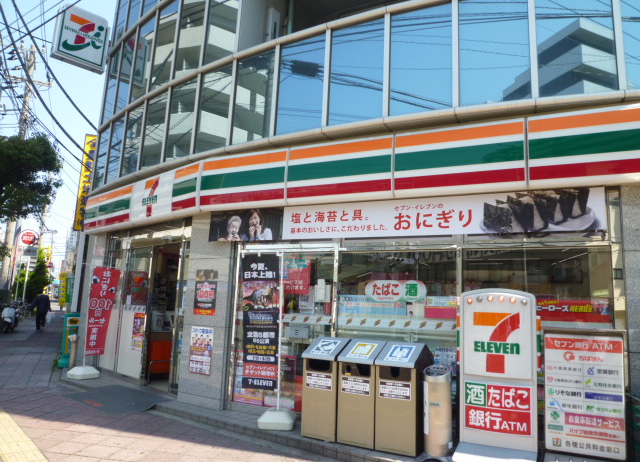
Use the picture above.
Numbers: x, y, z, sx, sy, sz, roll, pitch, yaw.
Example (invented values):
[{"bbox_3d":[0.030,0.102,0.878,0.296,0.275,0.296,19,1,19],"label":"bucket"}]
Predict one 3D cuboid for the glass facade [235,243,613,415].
[{"bbox_3d":[0.889,1.259,5.697,4.693,2.212,0.124,-2,-9,26],"label":"glass facade"}]

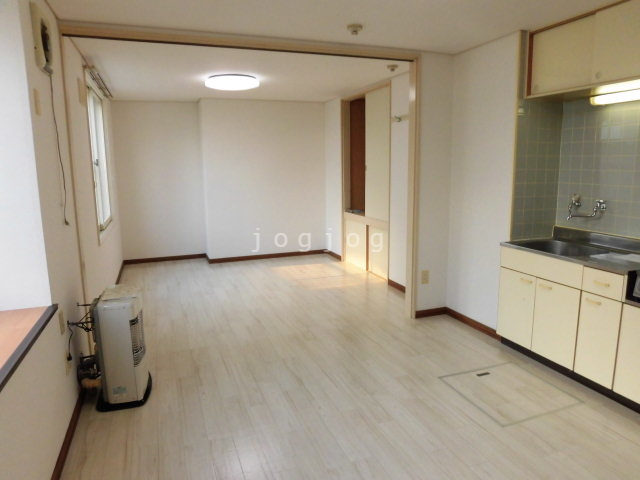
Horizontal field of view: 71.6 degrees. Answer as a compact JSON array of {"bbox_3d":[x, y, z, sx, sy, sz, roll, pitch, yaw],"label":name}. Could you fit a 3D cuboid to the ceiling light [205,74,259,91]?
[{"bbox_3d":[-0.990,-1.757,4.984,0.600,0.095,0.600,-4,10,-20],"label":"ceiling light"}]

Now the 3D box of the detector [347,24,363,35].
[{"bbox_3d":[0.249,-1.477,3.128,0.105,0.050,0.105,-1,9,0],"label":"detector"}]

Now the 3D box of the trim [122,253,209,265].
[{"bbox_3d":[-2.388,0.306,6.897,1.200,0.061,0.018,-4,10,-20],"label":"trim"}]

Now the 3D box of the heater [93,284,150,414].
[{"bbox_3d":[-1.263,0.661,2.841,0.305,0.662,0.460,-4,10,-20],"label":"heater"}]

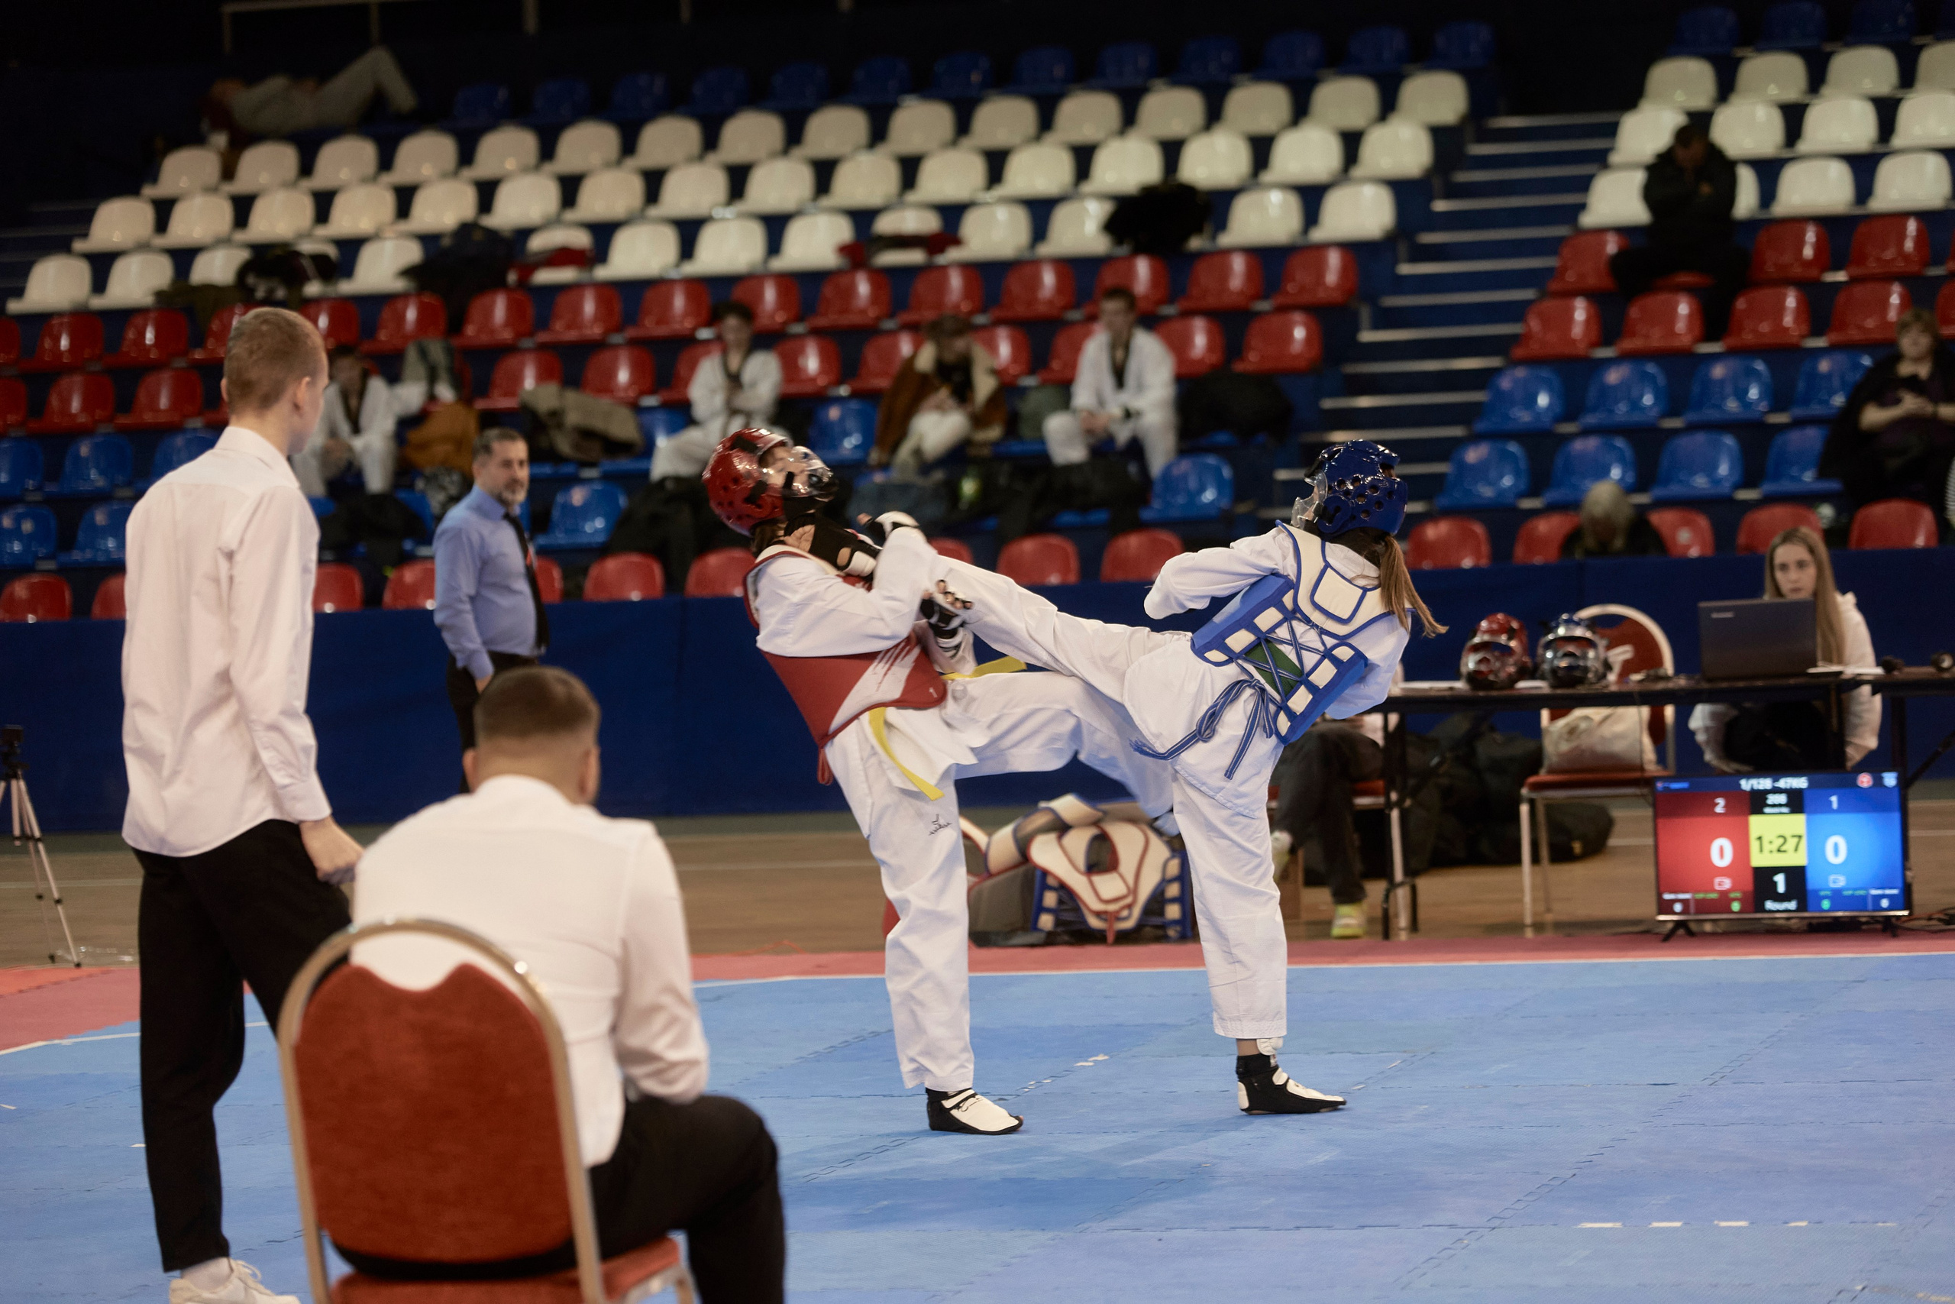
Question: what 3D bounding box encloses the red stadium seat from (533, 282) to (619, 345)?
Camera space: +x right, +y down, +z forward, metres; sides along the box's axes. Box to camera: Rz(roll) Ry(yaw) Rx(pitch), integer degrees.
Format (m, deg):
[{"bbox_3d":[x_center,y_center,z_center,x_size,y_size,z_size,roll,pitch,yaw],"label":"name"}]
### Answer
[{"bbox_3d":[-2.112,-1.798,34.635,0.410,0.330,0.400,-2,2,16],"label":"red stadium seat"}]

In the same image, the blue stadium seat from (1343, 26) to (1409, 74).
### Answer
[{"bbox_3d":[2.118,-3.209,34.812,0.390,0.290,0.380,-2,2,16],"label":"blue stadium seat"}]

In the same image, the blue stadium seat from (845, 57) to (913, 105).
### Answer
[{"bbox_3d":[-0.573,-3.118,35.786,0.365,0.295,0.350,-2,2,16],"label":"blue stadium seat"}]

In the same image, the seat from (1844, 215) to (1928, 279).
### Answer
[{"bbox_3d":[4.563,-2.027,32.711,0.410,0.330,0.400,-2,2,16],"label":"seat"}]

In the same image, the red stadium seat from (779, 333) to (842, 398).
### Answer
[{"bbox_3d":[-0.884,-1.384,31.641,0.400,0.300,0.360,-2,2,18],"label":"red stadium seat"}]

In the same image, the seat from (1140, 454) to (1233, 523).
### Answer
[{"bbox_3d":[0.924,-0.727,29.172,0.400,0.300,0.360,-2,2,18],"label":"seat"}]

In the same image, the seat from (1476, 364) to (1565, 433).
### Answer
[{"bbox_3d":[2.424,-1.127,29.172,0.400,0.295,0.380,-2,2,18],"label":"seat"}]

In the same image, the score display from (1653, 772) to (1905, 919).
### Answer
[{"bbox_3d":[2.286,0.548,18.507,0.720,0.415,0.070,-2,2,17],"label":"score display"}]

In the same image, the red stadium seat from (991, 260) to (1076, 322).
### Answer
[{"bbox_3d":[0.296,-1.906,34.498,0.390,0.320,0.372,-2,2,16],"label":"red stadium seat"}]

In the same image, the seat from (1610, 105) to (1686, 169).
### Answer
[{"bbox_3d":[3.346,-2.553,32.467,0.390,0.290,0.380,-2,2,16],"label":"seat"}]

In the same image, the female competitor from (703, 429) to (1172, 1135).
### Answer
[{"bbox_3d":[-0.084,0.293,14.800,0.990,1.590,0.530,-2,2,18],"label":"female competitor"}]

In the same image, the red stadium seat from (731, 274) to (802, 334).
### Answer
[{"bbox_3d":[-1.084,-1.714,32.241,0.400,0.295,0.380,-2,2,18],"label":"red stadium seat"}]

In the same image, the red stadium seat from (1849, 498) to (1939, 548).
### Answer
[{"bbox_3d":[3.759,-0.471,26.805,0.365,0.295,0.350,-2,2,16],"label":"red stadium seat"}]

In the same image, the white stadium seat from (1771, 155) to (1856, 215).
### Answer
[{"bbox_3d":[4.059,-2.250,31.565,0.365,0.295,0.350,-2,2,16],"label":"white stadium seat"}]

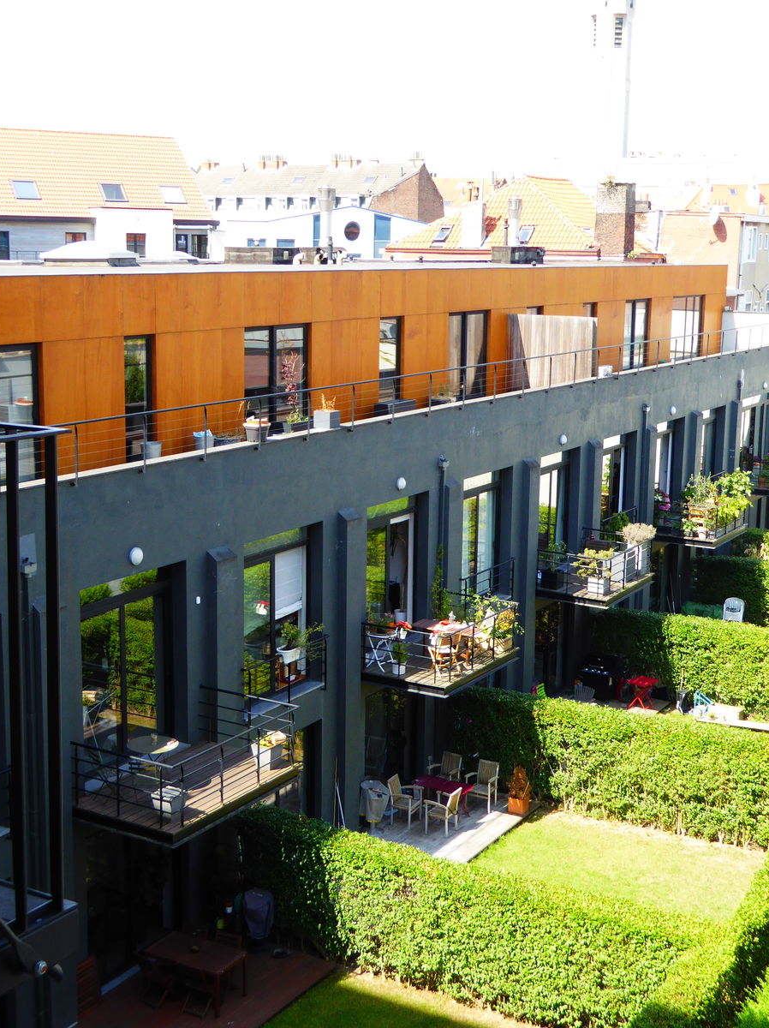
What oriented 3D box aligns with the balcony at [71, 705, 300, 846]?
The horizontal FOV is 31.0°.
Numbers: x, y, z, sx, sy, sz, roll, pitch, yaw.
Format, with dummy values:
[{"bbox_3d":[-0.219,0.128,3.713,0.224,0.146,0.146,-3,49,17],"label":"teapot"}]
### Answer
[{"bbox_3d":[-3.025,3.878,21.688,1.931,1.226,3.194,7,12,30],"label":"balcony"}]

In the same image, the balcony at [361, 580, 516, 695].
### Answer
[{"bbox_3d":[1.173,2.583,28.212,1.928,1.200,3.160,7,13,31],"label":"balcony"}]

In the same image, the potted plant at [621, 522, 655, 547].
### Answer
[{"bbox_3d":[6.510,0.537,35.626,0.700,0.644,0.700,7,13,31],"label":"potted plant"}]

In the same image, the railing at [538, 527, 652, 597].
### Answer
[{"bbox_3d":[5.333,1.250,34.931,1.928,1.018,3.160,7,13,31],"label":"railing"}]

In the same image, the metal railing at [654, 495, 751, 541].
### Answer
[{"bbox_3d":[9.722,-0.023,42.429,1.931,1.020,3.194,7,12,30],"label":"metal railing"}]

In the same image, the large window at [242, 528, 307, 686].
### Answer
[{"bbox_3d":[-2.080,1.831,25.189,0.140,3.038,2.380,7,13,31],"label":"large window"}]

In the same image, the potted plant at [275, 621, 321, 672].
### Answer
[{"bbox_3d":[-1.565,2.407,25.324,0.448,0.784,0.784,7,13,31],"label":"potted plant"}]

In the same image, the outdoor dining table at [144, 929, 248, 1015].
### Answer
[{"bbox_3d":[-2.966,7.228,21.786,1.407,0.731,0.812,7,13,31],"label":"outdoor dining table"}]

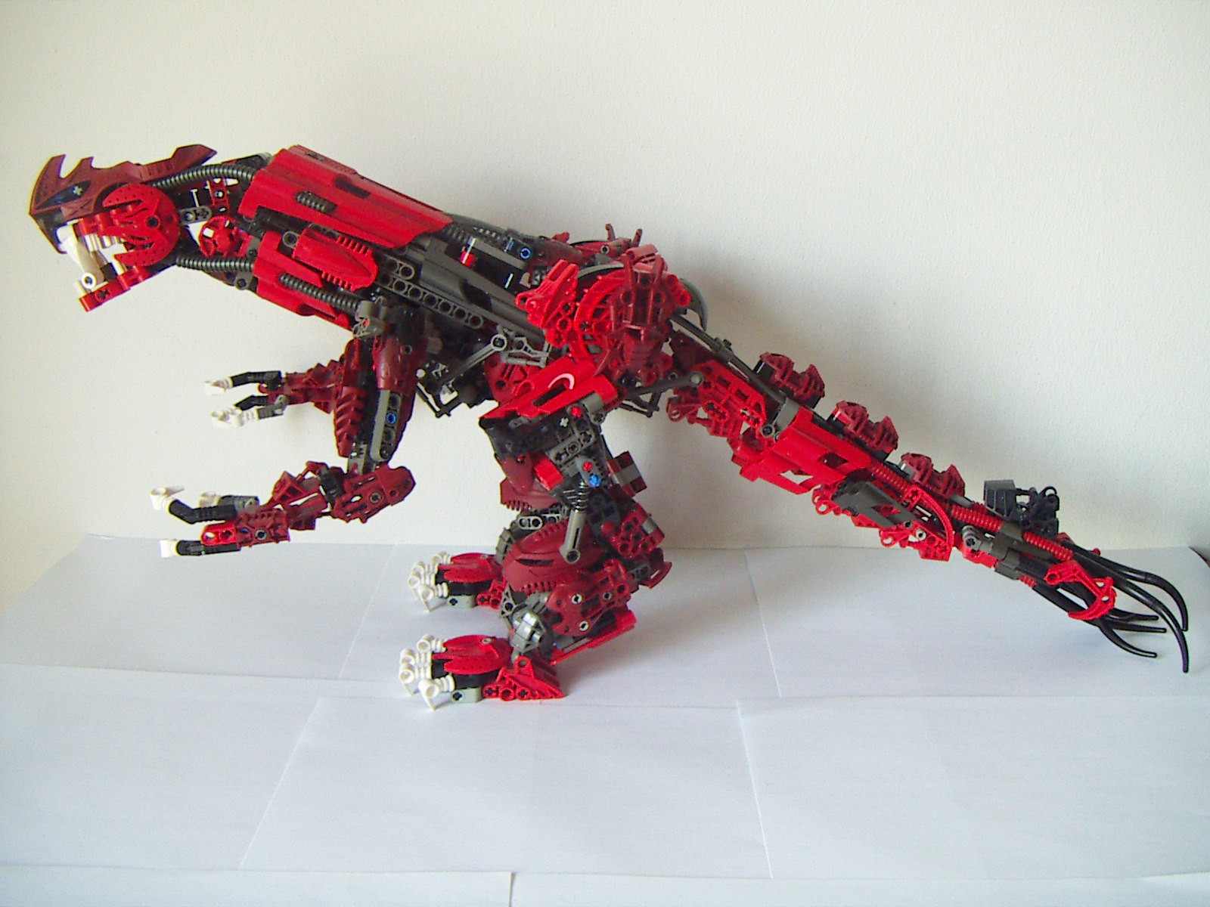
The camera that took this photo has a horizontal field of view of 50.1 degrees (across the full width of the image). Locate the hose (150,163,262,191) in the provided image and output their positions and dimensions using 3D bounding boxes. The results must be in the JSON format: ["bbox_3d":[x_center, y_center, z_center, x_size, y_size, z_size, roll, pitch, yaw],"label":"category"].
[{"bbox_3d":[-0.203,-0.140,0.655,0.054,0.013,0.010,4,18,9],"label":"hose"}]

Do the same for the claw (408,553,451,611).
[{"bbox_3d":[-0.096,0.072,0.727,0.023,0.016,0.054,0,18,-2],"label":"claw"}]

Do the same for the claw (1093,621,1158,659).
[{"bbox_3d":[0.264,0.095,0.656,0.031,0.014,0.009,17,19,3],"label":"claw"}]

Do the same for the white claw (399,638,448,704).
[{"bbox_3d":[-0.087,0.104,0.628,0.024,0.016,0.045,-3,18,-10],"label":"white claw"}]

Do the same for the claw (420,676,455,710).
[{"bbox_3d":[-0.078,0.112,0.604,0.017,0.016,0.009,-8,20,-24],"label":"claw"}]

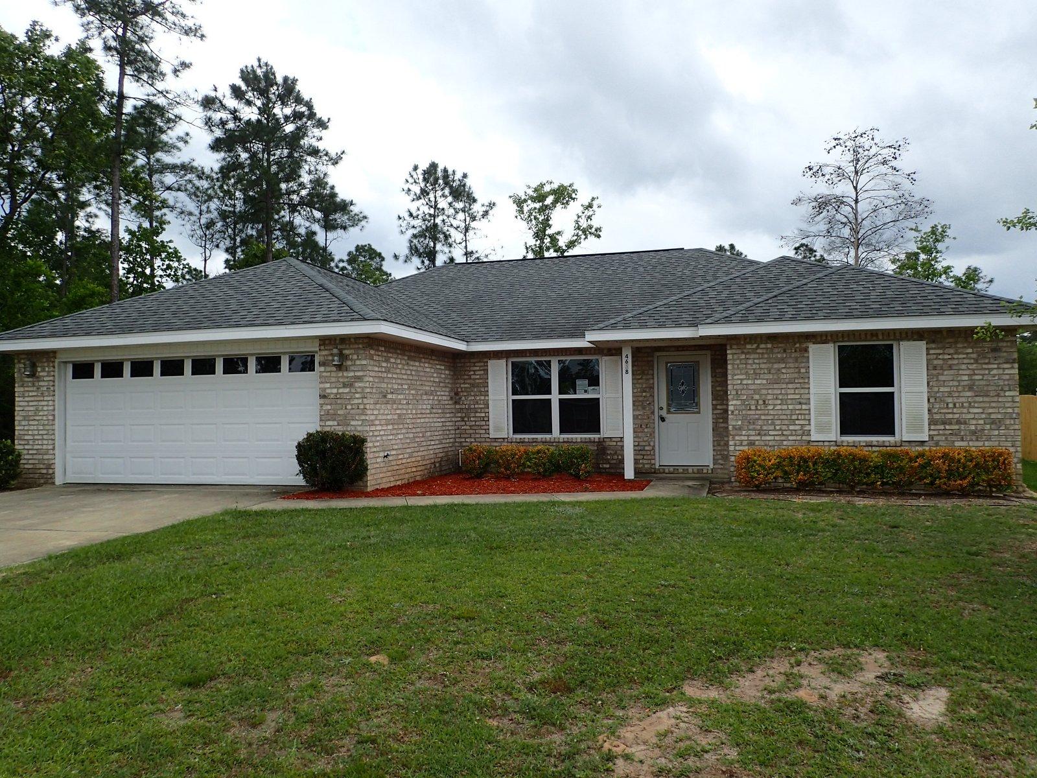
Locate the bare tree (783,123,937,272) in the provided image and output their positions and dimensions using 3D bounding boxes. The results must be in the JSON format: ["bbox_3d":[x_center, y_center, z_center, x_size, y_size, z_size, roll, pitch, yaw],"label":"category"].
[{"bbox_3d":[16.591,-5.143,35.795,7.200,14.840,7.000,-1,-2,0],"label":"bare tree"}]

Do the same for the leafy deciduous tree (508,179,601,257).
[{"bbox_3d":[1.784,-3.488,33.835,4.700,11.970,4.600,-1,-2,0],"label":"leafy deciduous tree"}]

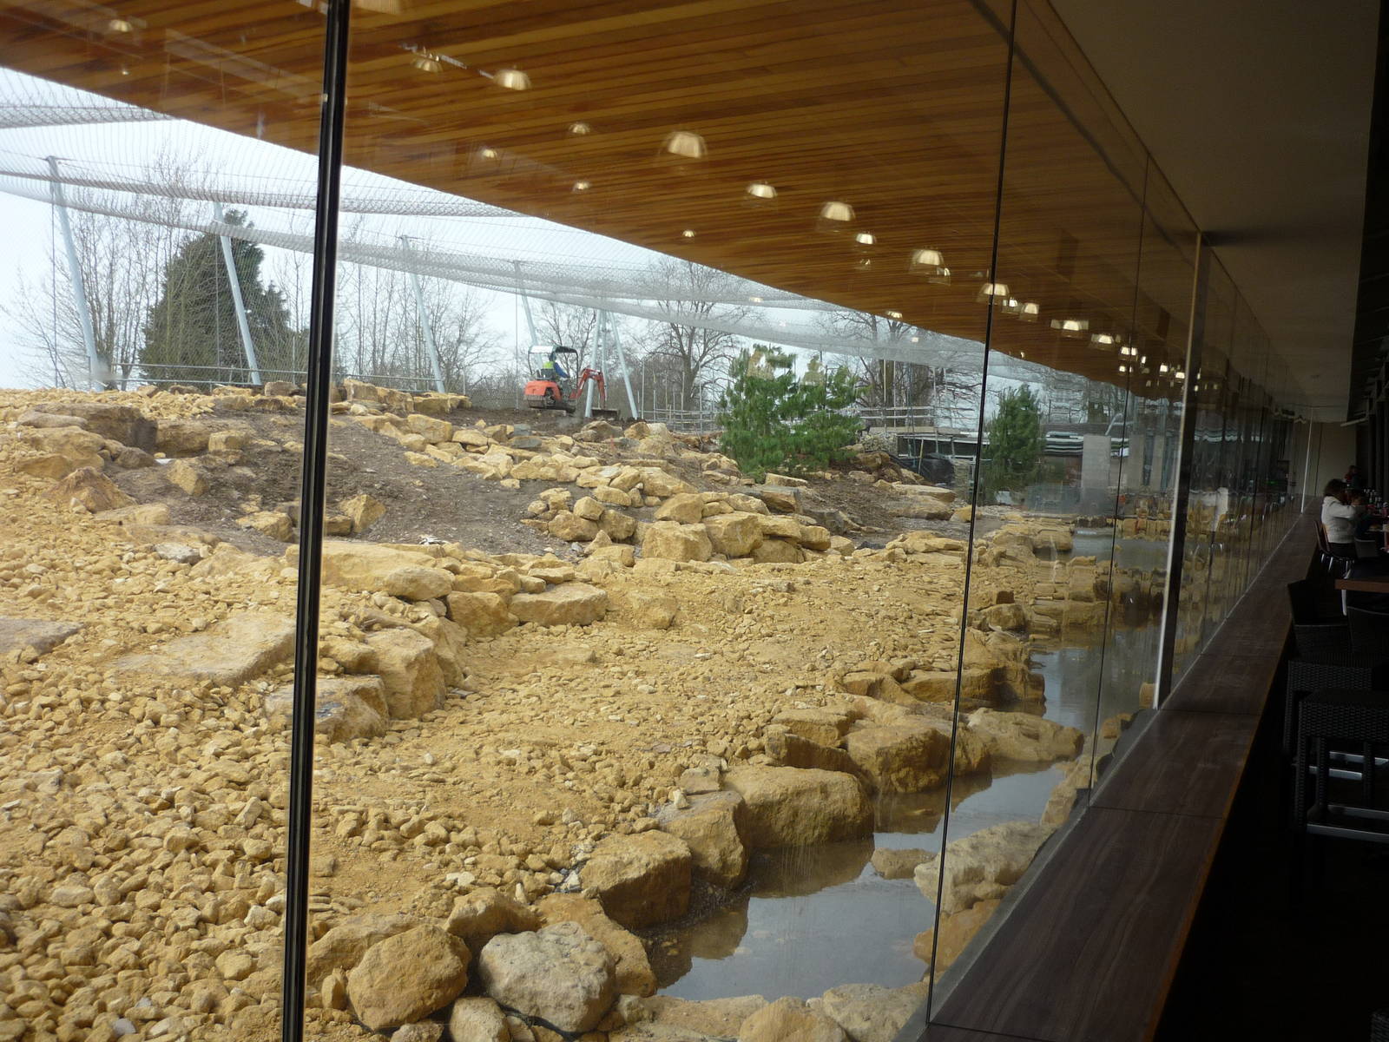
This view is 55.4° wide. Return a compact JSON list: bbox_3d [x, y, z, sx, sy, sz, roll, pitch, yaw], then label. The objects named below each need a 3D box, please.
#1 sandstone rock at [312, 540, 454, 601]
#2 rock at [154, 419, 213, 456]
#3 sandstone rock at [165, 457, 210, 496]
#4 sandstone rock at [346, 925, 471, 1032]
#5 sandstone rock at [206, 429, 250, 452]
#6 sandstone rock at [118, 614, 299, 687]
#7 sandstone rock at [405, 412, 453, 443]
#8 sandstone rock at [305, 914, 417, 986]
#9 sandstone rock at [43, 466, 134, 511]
[{"bbox_3d":[-2.146,0.328,8.800,1.020,0.380,0.700,3,5,-14],"label":"sandstone rock"},{"bbox_3d":[-6.233,-1.029,16.200,0.700,0.430,0.500,2,5,-21],"label":"rock"},{"bbox_3d":[-4.827,-0.429,12.600,0.410,0.340,0.340,2,5,-21],"label":"sandstone rock"},{"bbox_3d":[-0.831,1.327,3.850,0.340,0.260,0.280,3,4,-11],"label":"sandstone rock"},{"bbox_3d":[-5.709,-0.982,16.200,0.510,0.270,0.400,2,5,-20],"label":"sandstone rock"},{"bbox_3d":[-2.641,0.699,7.200,0.720,0.200,1.100,4,4,0],"label":"sandstone rock"},{"bbox_3d":[-3.907,-1.366,19.500,0.680,0.420,0.520,3,4,-12],"label":"sandstone rock"},{"bbox_3d":[-1.015,1.329,4.080,0.380,0.200,0.270,3,5,-13],"label":"sandstone rock"},{"bbox_3d":[-5.483,-0.290,12.000,0.800,0.380,0.600,2,5,-25],"label":"sandstone rock"}]

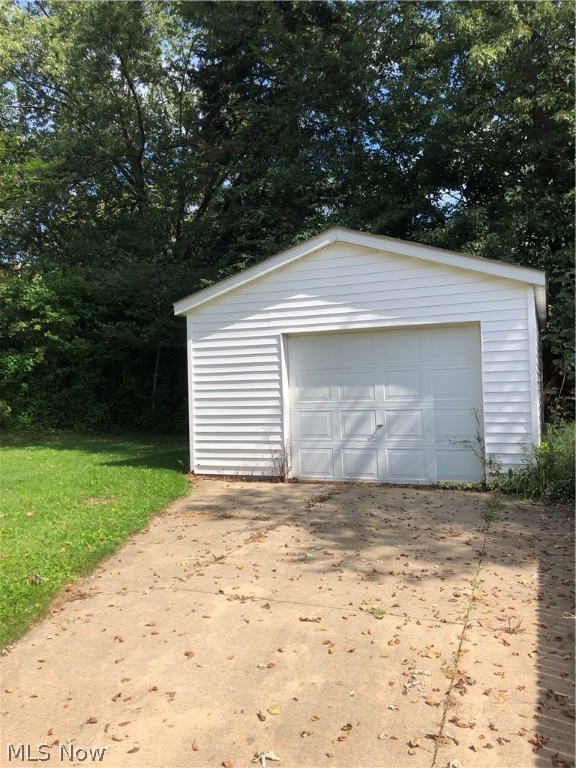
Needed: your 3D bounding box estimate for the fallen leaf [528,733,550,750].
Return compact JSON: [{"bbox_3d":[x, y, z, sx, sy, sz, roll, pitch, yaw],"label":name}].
[{"bbox_3d":[0.985,1.401,2.441,0.073,0.030,0.060,-2,0,23],"label":"fallen leaf"}]

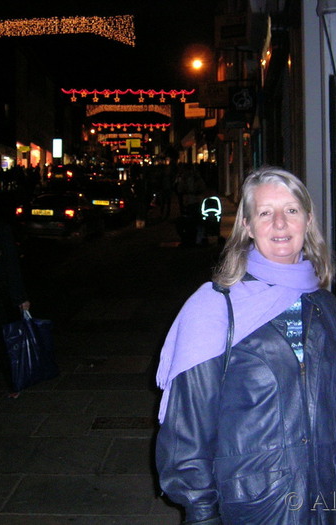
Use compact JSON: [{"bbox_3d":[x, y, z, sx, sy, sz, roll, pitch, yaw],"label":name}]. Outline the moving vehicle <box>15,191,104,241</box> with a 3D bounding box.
[{"bbox_3d":[-2.851,-1.342,18.904,1.660,1.420,4.050,0,7,3],"label":"moving vehicle"}]

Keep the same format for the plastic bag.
[{"bbox_3d":[-0.971,0.622,5.000,0.160,0.500,0.410,2,4,45],"label":"plastic bag"}]

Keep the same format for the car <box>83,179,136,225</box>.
[{"bbox_3d":[-1.954,-1.924,23.605,1.680,1.430,4.100,-1,7,1],"label":"car"}]

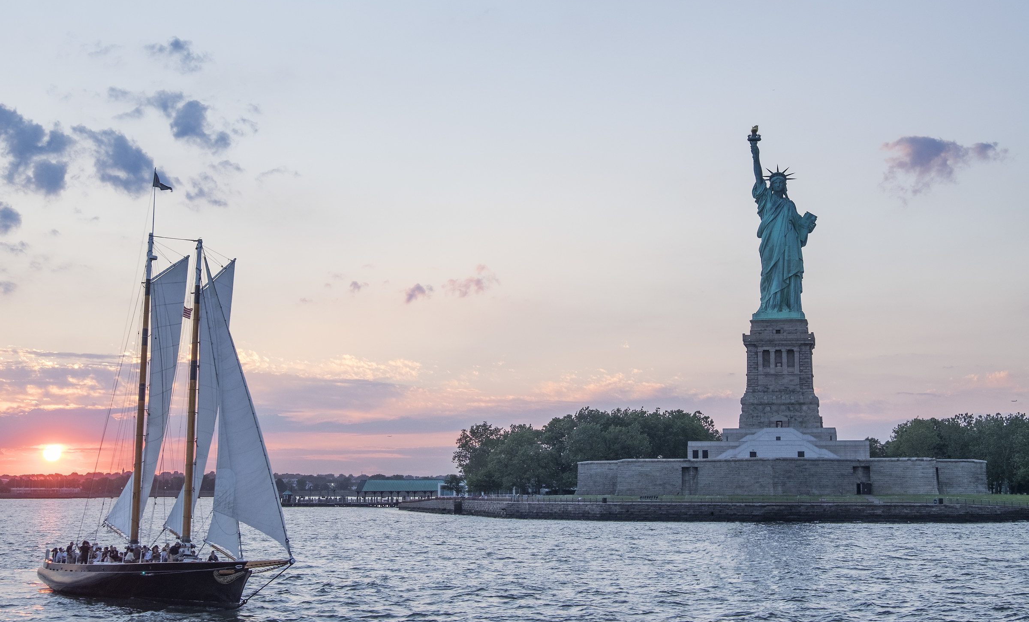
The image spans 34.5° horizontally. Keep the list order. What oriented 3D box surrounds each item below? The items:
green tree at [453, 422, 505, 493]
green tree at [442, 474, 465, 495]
[{"bbox_3d":[-9.280,39.000,440.000,14.200,19.000,13.800,0,-6,0],"label":"green tree"},{"bbox_3d":[-16.030,45.650,435.000,6.100,5.600,5.800,0,-6,0],"label":"green tree"}]

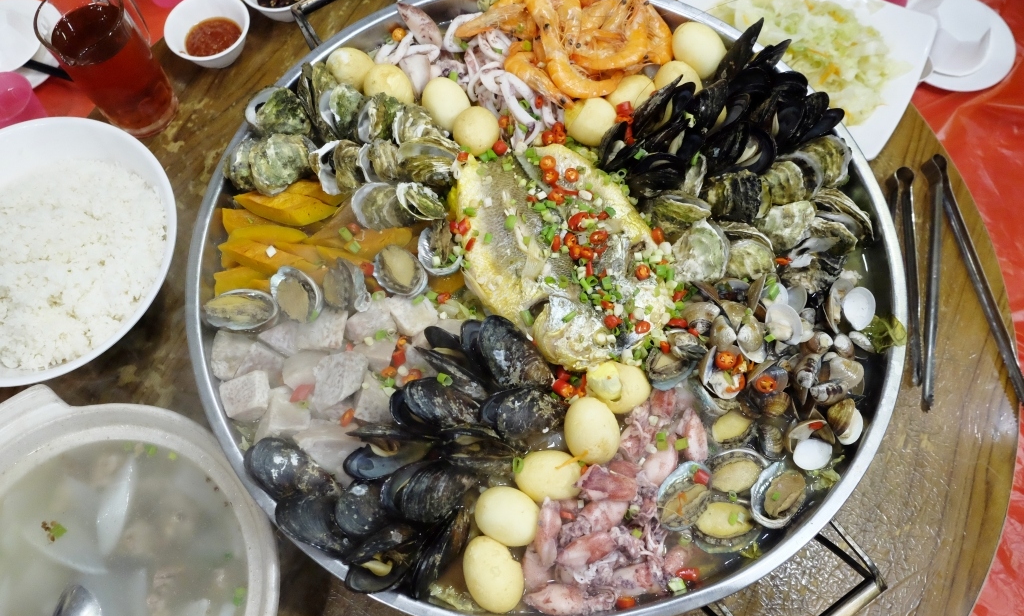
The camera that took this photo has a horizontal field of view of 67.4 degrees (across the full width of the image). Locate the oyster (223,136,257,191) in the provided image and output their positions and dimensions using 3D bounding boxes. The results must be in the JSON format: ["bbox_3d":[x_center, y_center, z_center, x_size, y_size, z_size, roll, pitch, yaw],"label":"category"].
[{"bbox_3d":[-0.238,-0.127,0.681,0.034,0.034,0.046,4,70,2],"label":"oyster"}]

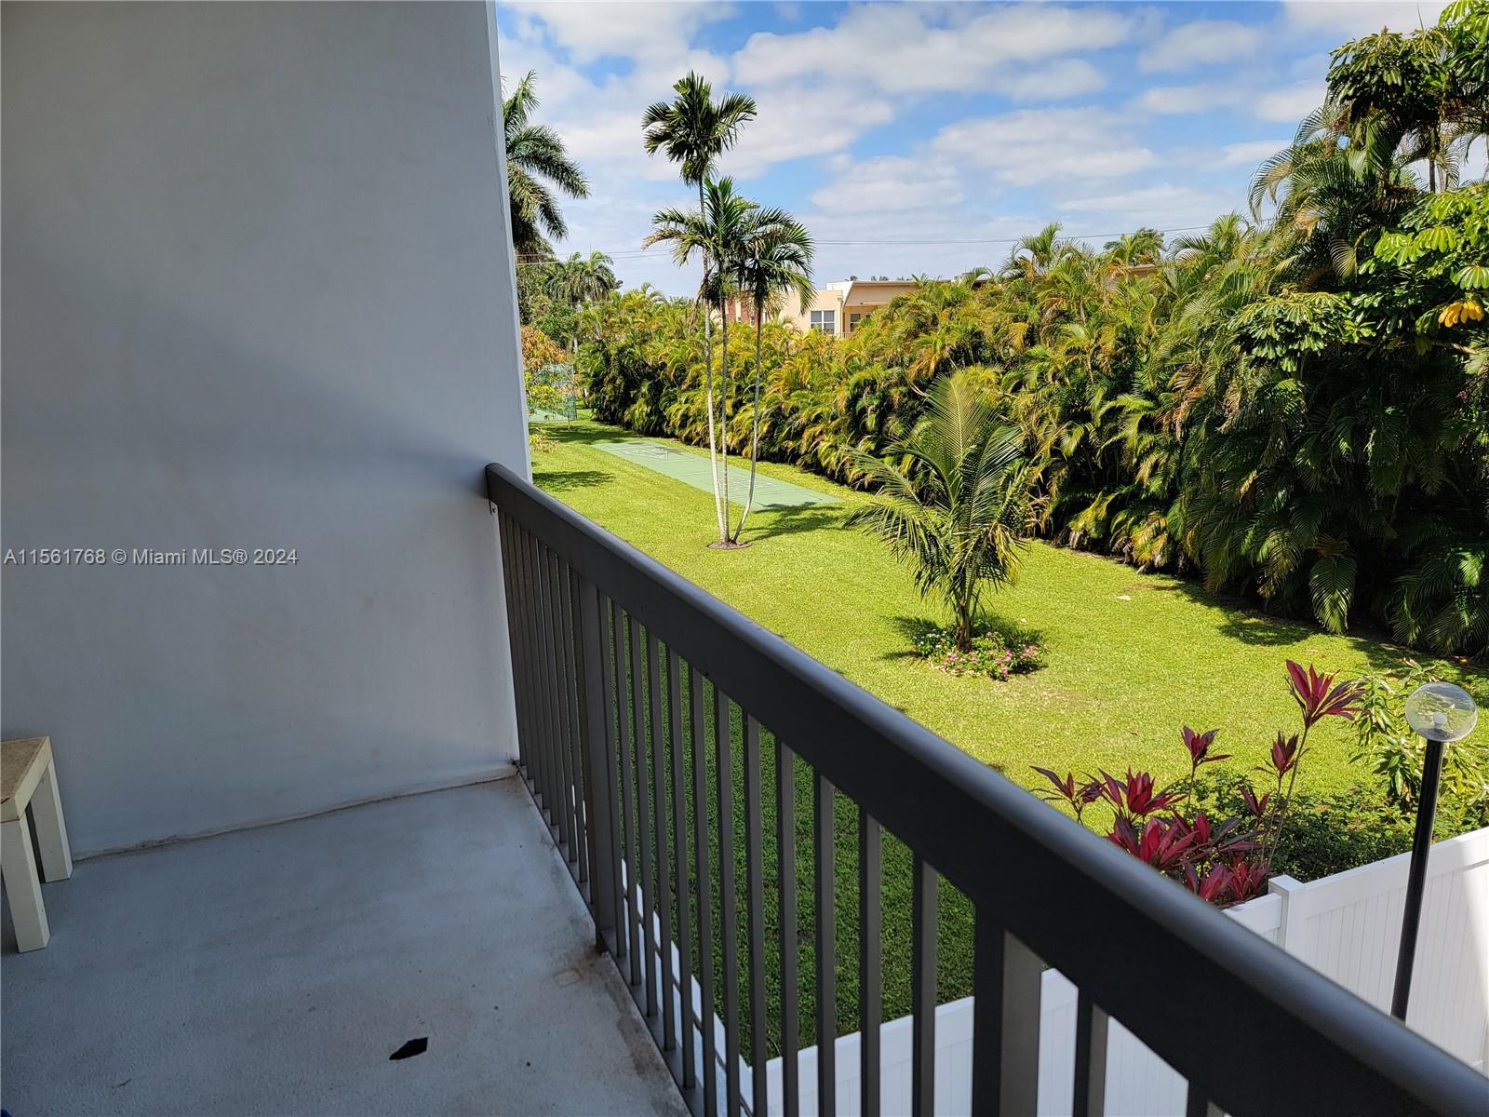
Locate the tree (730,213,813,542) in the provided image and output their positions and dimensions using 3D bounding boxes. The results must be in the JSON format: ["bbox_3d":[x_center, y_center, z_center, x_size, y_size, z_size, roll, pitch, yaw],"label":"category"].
[{"bbox_3d":[0.620,-3.713,21.771,1.730,6.847,1.730,-1,12,0],"label":"tree"}]

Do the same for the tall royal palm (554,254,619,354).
[{"bbox_3d":[-11.291,-16.620,74.811,4.838,10.807,4.838,-1,12,0],"label":"tall royal palm"}]

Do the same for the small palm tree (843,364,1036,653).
[{"bbox_3d":[2.662,-0.586,14.023,2.528,3.823,2.528,-1,12,0],"label":"small palm tree"}]

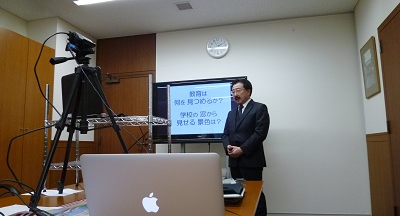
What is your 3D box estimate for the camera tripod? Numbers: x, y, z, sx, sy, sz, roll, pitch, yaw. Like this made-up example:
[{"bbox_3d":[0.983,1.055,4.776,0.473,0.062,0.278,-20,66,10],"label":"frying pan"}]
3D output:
[{"bbox_3d":[-0.648,0.103,1.590,0.500,0.760,0.500,-8,-11,40],"label":"camera tripod"}]

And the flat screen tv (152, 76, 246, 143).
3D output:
[{"bbox_3d":[-0.009,0.046,3.989,1.352,0.874,0.100,-3,-9,13],"label":"flat screen tv"}]

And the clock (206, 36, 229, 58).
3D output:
[{"bbox_3d":[0.276,-0.935,4.456,0.350,0.350,0.045,-3,-9,13],"label":"clock"}]

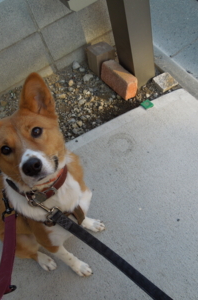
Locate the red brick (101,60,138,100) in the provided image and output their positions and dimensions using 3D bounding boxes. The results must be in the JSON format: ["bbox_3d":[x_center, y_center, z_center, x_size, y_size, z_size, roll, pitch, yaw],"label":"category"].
[{"bbox_3d":[0.098,-0.344,1.403,0.063,0.097,0.210,-22,51,-23],"label":"red brick"}]

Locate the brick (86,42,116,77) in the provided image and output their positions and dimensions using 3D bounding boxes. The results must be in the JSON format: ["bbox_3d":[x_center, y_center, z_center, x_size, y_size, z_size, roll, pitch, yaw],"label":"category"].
[{"bbox_3d":[0.011,-0.465,1.482,0.104,0.119,0.095,-31,51,-19],"label":"brick"}]

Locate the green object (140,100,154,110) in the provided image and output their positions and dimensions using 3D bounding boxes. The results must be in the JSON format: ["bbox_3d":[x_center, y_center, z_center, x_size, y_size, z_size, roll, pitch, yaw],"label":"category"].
[{"bbox_3d":[0.221,-0.213,1.339,0.042,0.010,0.042,-28,57,-11],"label":"green object"}]

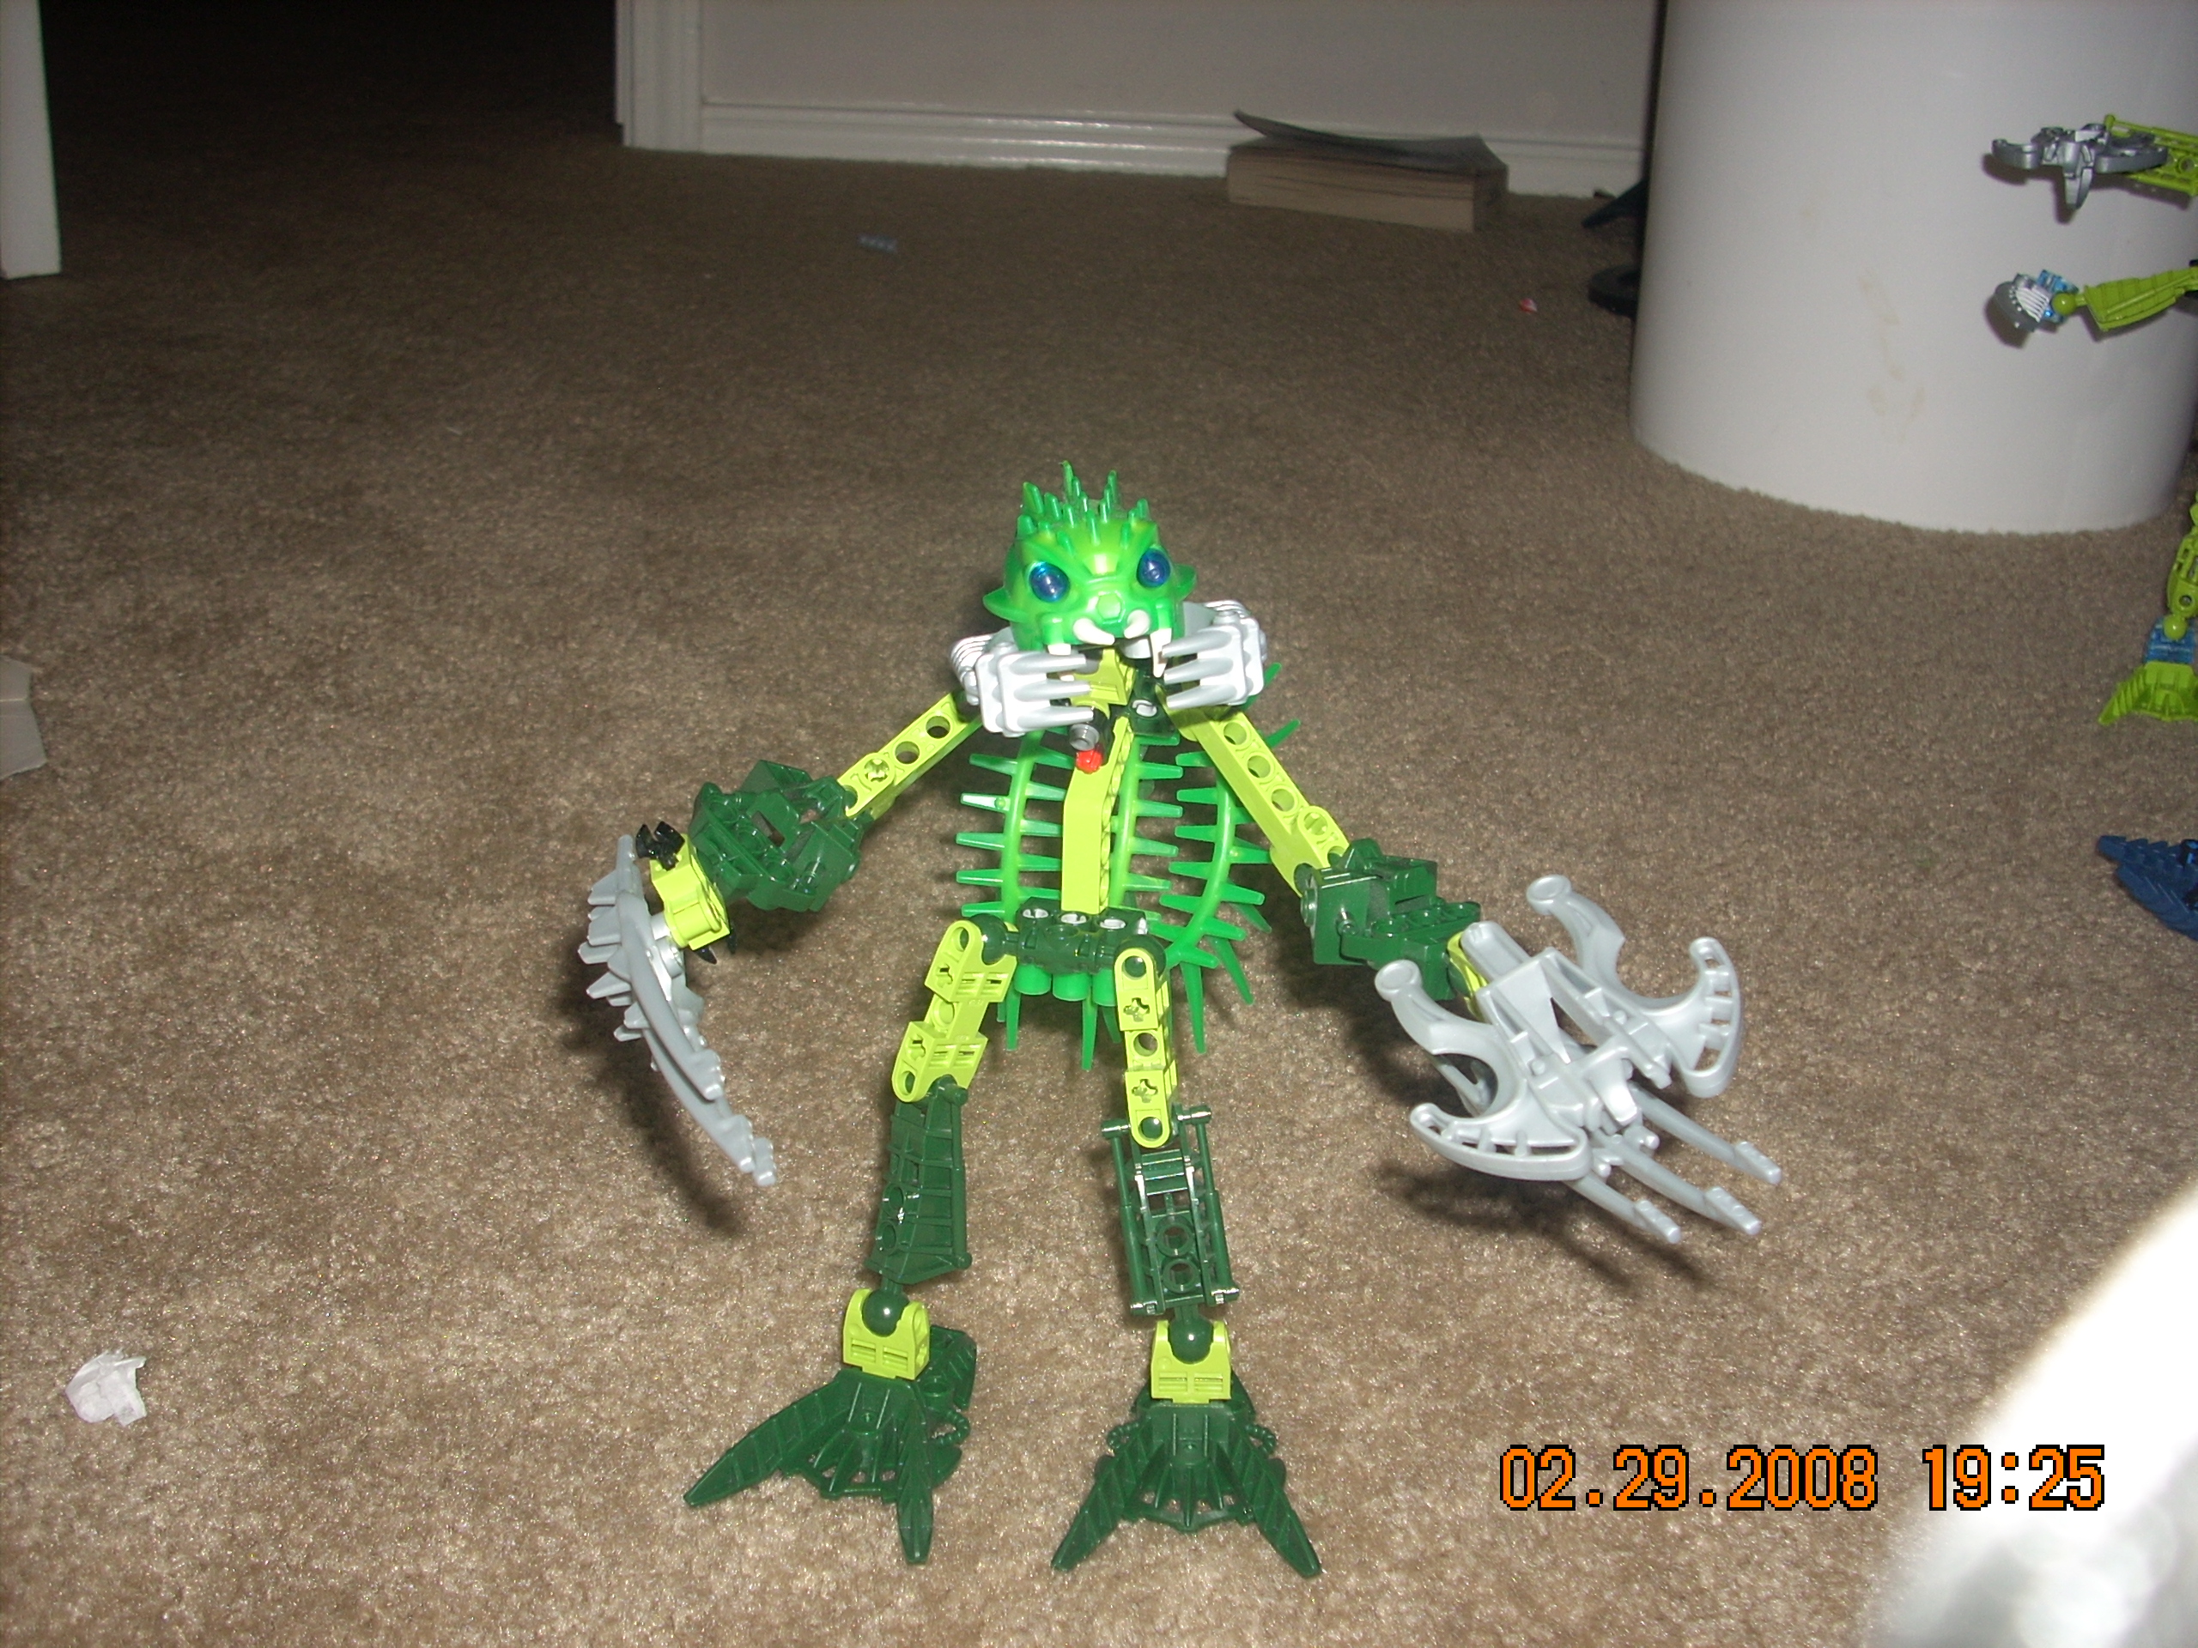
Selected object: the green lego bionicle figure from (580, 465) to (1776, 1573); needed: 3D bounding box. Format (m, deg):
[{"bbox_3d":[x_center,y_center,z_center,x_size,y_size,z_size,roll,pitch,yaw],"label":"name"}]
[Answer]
[{"bbox_3d":[0.018,0.031,0.446,0.211,0.193,0.116,6,22,6],"label":"green lego bionicle figure"}]

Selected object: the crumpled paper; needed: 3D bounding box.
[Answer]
[{"bbox_3d":[-0.196,0.111,0.464,0.016,0.009,0.013,-7,24,-24],"label":"crumpled paper"}]

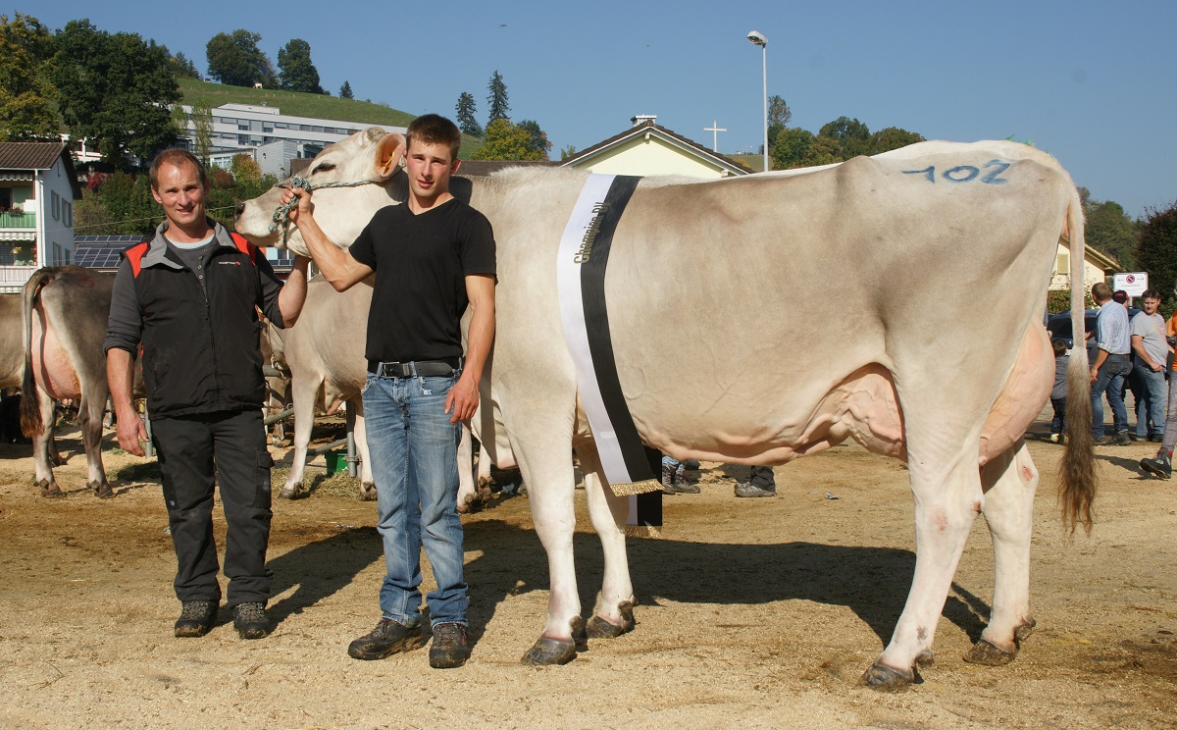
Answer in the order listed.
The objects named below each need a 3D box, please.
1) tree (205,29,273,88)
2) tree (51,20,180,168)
[{"bbox_3d":[-94.617,-82.541,345.000,18.000,16.000,15.500,0,1,-15],"label":"tree"},{"bbox_3d":[-57.414,-32.851,155.000,15.700,18.200,14.500,0,1,-20],"label":"tree"}]

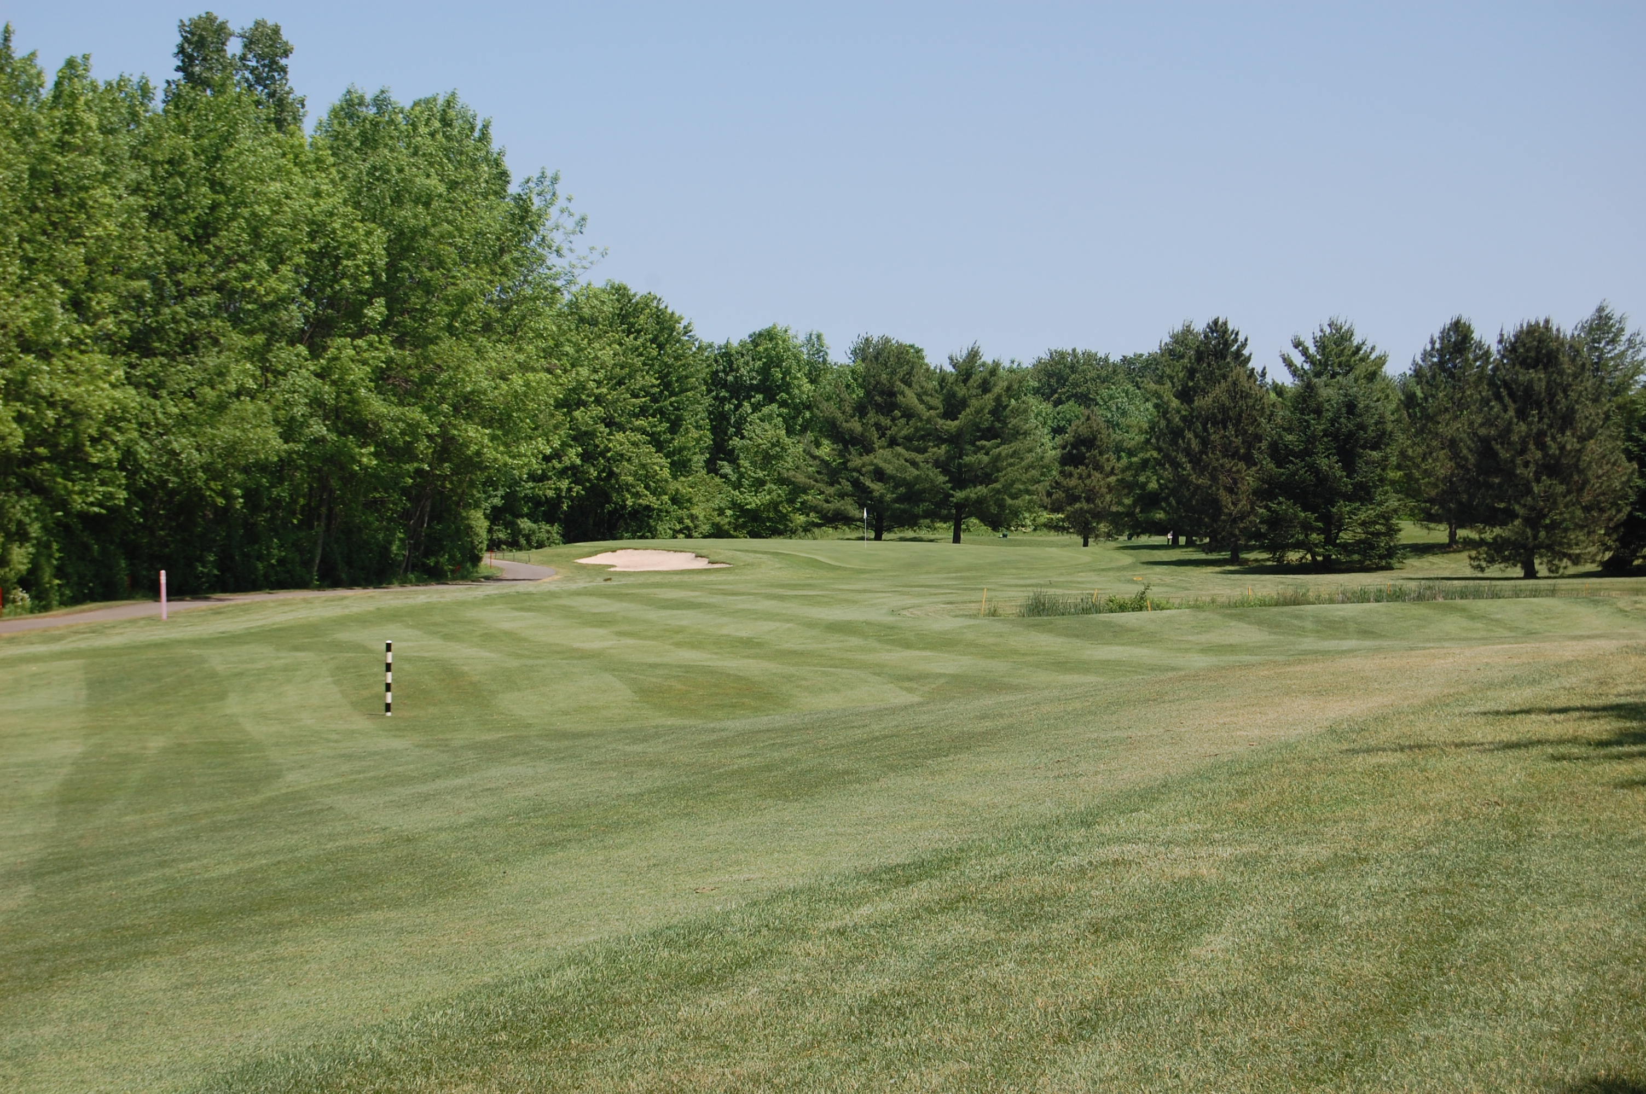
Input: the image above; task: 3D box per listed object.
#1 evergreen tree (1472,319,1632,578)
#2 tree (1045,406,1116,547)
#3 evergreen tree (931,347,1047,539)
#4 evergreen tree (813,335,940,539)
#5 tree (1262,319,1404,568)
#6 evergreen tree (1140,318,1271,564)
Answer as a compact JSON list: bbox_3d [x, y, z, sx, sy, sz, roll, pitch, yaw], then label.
[{"bbox_3d":[35.200,-4.753,181.000,7.551,12.489,7.551,0,0,0],"label":"evergreen tree"},{"bbox_3d":[15.015,-3.986,216.000,4.069,8.045,4.069,0,0,0],"label":"tree"},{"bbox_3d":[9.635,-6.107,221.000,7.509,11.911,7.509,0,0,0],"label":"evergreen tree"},{"bbox_3d":[3.142,-6.556,226.000,7.755,12.491,7.755,0,0,0],"label":"evergreen tree"},{"bbox_3d":[25.862,-5.185,190.000,7.031,12.719,7.031,0,0,0],"label":"tree"},{"bbox_3d":[20.187,-5.579,197.000,6.362,12.782,6.362,0,0,0],"label":"evergreen tree"}]

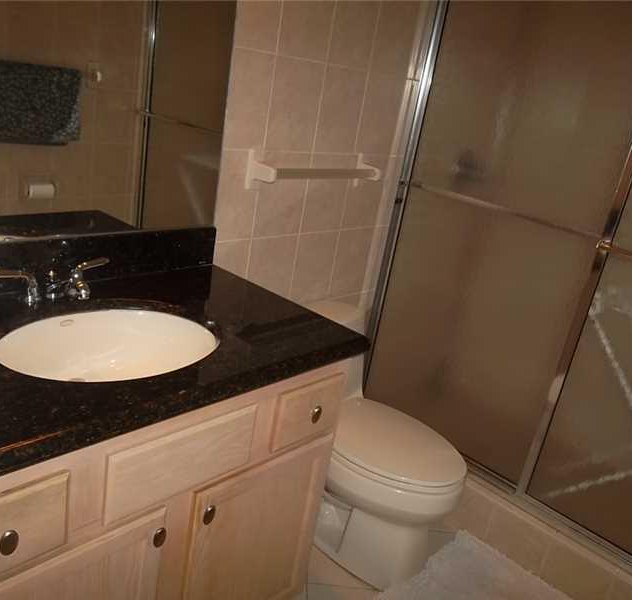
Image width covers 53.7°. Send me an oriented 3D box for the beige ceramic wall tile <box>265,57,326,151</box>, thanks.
[{"bbox_3d":[-0.060,-0.542,1.751,0.010,0.248,0.197,25,25,37],"label":"beige ceramic wall tile"}]

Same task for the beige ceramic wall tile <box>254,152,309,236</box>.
[{"bbox_3d":[-0.101,-0.312,1.850,0.010,0.251,0.201,25,24,37],"label":"beige ceramic wall tile"}]

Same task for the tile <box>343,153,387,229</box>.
[{"bbox_3d":[0.169,-0.370,2.148,0.010,0.251,0.201,25,24,37],"label":"tile"}]

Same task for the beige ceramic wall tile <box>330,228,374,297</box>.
[{"bbox_3d":[0.128,-0.135,2.231,0.010,0.251,0.201,25,24,37],"label":"beige ceramic wall tile"}]

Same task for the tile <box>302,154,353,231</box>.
[{"bbox_3d":[0.034,-0.341,1.999,0.010,0.251,0.201,25,24,37],"label":"tile"}]

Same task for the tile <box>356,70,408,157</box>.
[{"bbox_3d":[0.208,-0.600,2.042,0.010,0.248,0.197,25,25,37],"label":"tile"}]

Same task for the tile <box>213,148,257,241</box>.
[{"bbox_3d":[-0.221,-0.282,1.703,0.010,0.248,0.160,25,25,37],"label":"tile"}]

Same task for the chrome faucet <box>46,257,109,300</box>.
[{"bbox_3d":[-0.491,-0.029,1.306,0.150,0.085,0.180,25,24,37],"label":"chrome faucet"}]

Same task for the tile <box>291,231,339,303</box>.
[{"bbox_3d":[-0.006,-0.104,2.063,0.010,0.248,0.197,25,25,37],"label":"tile"}]

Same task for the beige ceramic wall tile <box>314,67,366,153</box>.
[{"bbox_3d":[0.074,-0.576,1.916,0.010,0.251,0.201,25,24,37],"label":"beige ceramic wall tile"}]

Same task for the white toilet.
[{"bbox_3d":[0.136,0.453,1.944,0.690,0.665,0.440,25,25,37],"label":"white toilet"}]

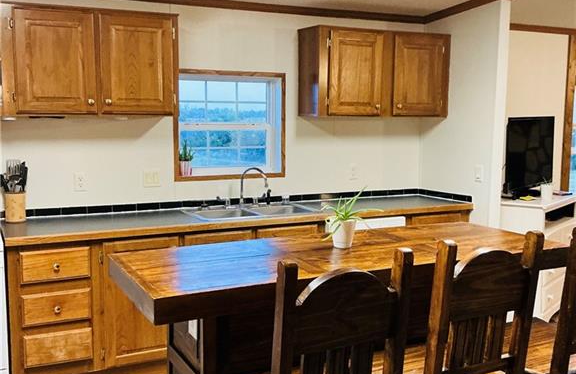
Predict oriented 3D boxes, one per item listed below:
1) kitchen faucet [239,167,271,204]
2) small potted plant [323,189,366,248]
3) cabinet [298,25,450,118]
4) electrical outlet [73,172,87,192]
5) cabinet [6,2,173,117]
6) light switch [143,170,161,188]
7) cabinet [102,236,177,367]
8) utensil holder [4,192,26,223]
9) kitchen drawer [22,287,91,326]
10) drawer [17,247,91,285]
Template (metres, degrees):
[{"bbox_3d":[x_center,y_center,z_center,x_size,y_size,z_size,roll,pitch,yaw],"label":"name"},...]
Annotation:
[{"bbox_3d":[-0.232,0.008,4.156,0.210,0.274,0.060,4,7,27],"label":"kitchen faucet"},{"bbox_3d":[0.224,0.119,2.441,0.185,0.237,0.185,0,7,0],"label":"small potted plant"},{"bbox_3d":[0.632,-0.801,4.460,1.073,0.591,0.330,-3,7,-25],"label":"cabinet"},{"bbox_3d":[-1.282,-0.029,3.838,0.074,0.118,0.012,-3,7,-25],"label":"electrical outlet"},{"bbox_3d":[-1.153,-0.715,3.641,0.932,0.591,0.330,-3,7,-25],"label":"cabinet"},{"bbox_3d":[-0.878,-0.047,4.024,0.112,0.114,0.012,-3,7,-25],"label":"light switch"},{"bbox_3d":[-0.935,0.604,3.741,0.455,0.745,0.613,-3,7,-25],"label":"cabinet"},{"bbox_3d":[-1.586,0.121,3.613,0.116,0.161,0.116,-3,7,-25],"label":"utensil holder"},{"bbox_3d":[-1.306,0.613,3.474,0.348,0.172,0.450,-3,7,-25],"label":"kitchen drawer"},{"bbox_3d":[-1.304,0.386,3.448,0.346,0.166,0.450,-3,7,-25],"label":"drawer"}]

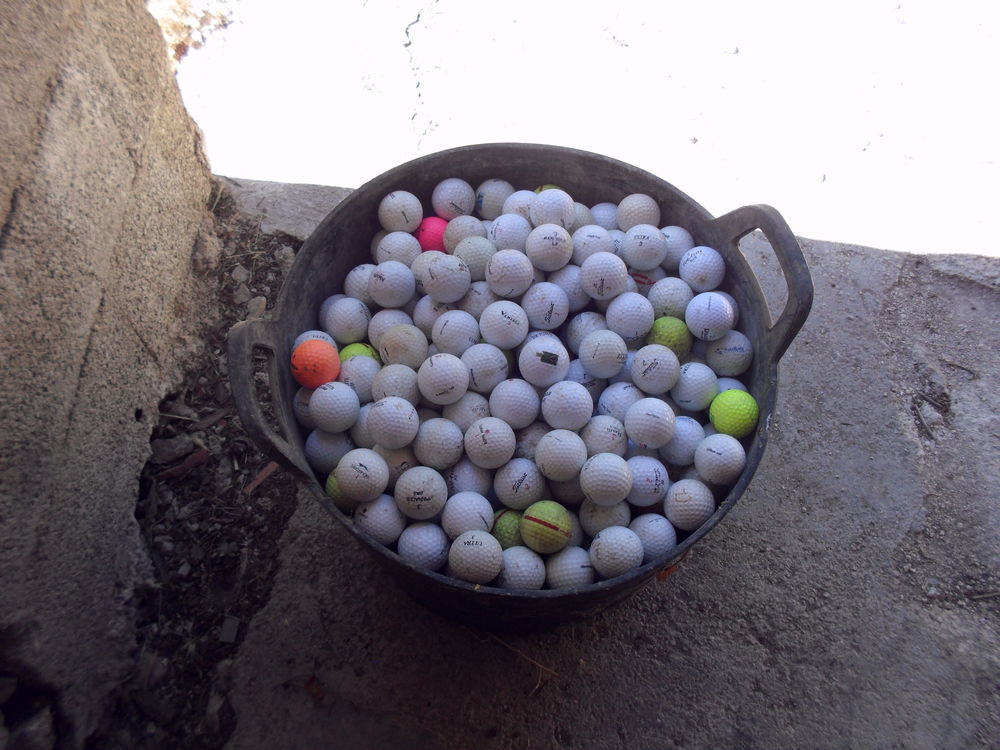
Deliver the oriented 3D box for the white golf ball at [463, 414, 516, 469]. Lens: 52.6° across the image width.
[{"bbox_3d":[-0.008,0.056,0.841,0.043,0.043,0.043,0,64,-4],"label":"white golf ball"}]

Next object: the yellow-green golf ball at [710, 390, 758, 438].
[{"bbox_3d":[0.210,0.034,0.906,0.043,0.043,0.043,5,64,0],"label":"yellow-green golf ball"}]

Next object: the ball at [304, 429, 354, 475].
[{"bbox_3d":[-0.150,0.065,0.888,0.043,0.043,0.043,1,65,-3],"label":"ball"}]

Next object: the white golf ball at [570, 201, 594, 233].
[{"bbox_3d":[0.074,-0.152,1.016,0.043,0.043,0.043,1,64,-2],"label":"white golf ball"}]

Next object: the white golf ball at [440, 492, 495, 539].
[{"bbox_3d":[-0.026,0.117,0.831,0.043,0.043,0.043,2,64,-4],"label":"white golf ball"}]

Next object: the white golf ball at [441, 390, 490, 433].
[{"bbox_3d":[-0.030,0.035,0.898,0.043,0.043,0.043,1,64,-2],"label":"white golf ball"}]

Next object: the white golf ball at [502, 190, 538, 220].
[{"bbox_3d":[0.024,-0.157,0.976,0.043,0.043,0.043,0,62,-1],"label":"white golf ball"}]

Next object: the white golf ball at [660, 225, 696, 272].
[{"bbox_3d":[0.167,-0.122,0.977,0.043,0.043,0.043,0,62,-1],"label":"white golf ball"}]

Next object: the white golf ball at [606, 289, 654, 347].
[{"bbox_3d":[0.118,-0.053,0.911,0.043,0.043,0.043,0,59,0],"label":"white golf ball"}]

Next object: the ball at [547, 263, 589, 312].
[{"bbox_3d":[0.065,-0.079,0.927,0.043,0.043,0.043,0,62,-1],"label":"ball"}]

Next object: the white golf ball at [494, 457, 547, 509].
[{"bbox_3d":[0.017,0.092,0.849,0.043,0.043,0.043,1,62,-1],"label":"white golf ball"}]

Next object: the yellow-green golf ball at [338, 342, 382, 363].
[{"bbox_3d":[-0.133,-0.009,0.953,0.043,0.043,0.043,1,64,-2],"label":"yellow-green golf ball"}]

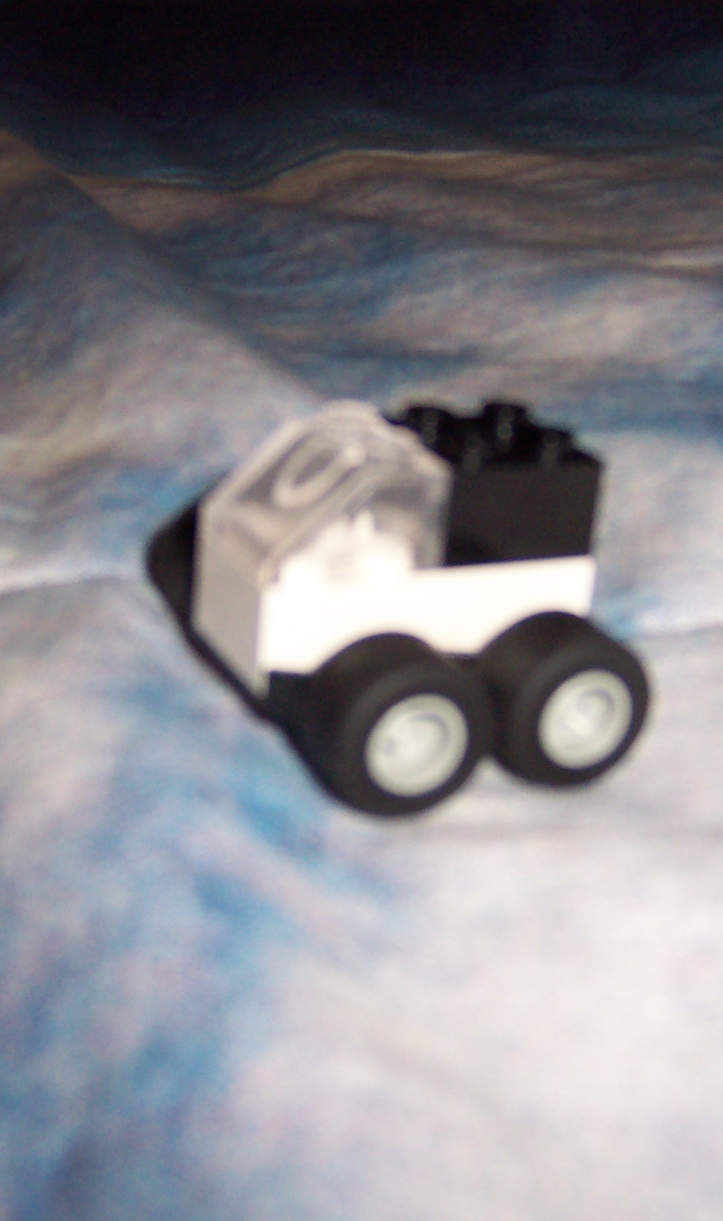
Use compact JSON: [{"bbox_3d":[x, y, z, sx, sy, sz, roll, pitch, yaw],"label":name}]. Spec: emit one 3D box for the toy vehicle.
[{"bbox_3d":[0.003,-0.004,0.154,0.032,0.027,0.045,-5,24,-25],"label":"toy vehicle"}]

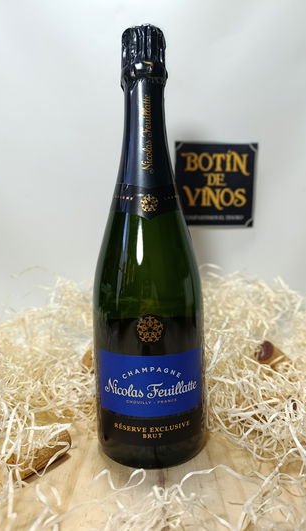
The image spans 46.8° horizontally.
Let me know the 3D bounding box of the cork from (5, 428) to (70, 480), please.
[{"bbox_3d":[-0.081,0.132,0.253,0.023,0.023,0.040,1,2,33],"label":"cork"}]

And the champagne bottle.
[{"bbox_3d":[-0.004,-0.021,0.281,0.087,0.325,0.087,-1,2,-2],"label":"champagne bottle"}]

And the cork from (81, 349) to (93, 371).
[{"bbox_3d":[-0.056,0.104,0.402,0.023,0.023,0.040,0,-6,30],"label":"cork"}]

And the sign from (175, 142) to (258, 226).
[{"bbox_3d":[0.097,-0.124,0.550,0.126,0.131,0.006,-1,9,0],"label":"sign"}]

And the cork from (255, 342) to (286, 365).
[{"bbox_3d":[0.132,0.101,0.389,0.023,0.023,0.040,2,-27,49],"label":"cork"}]

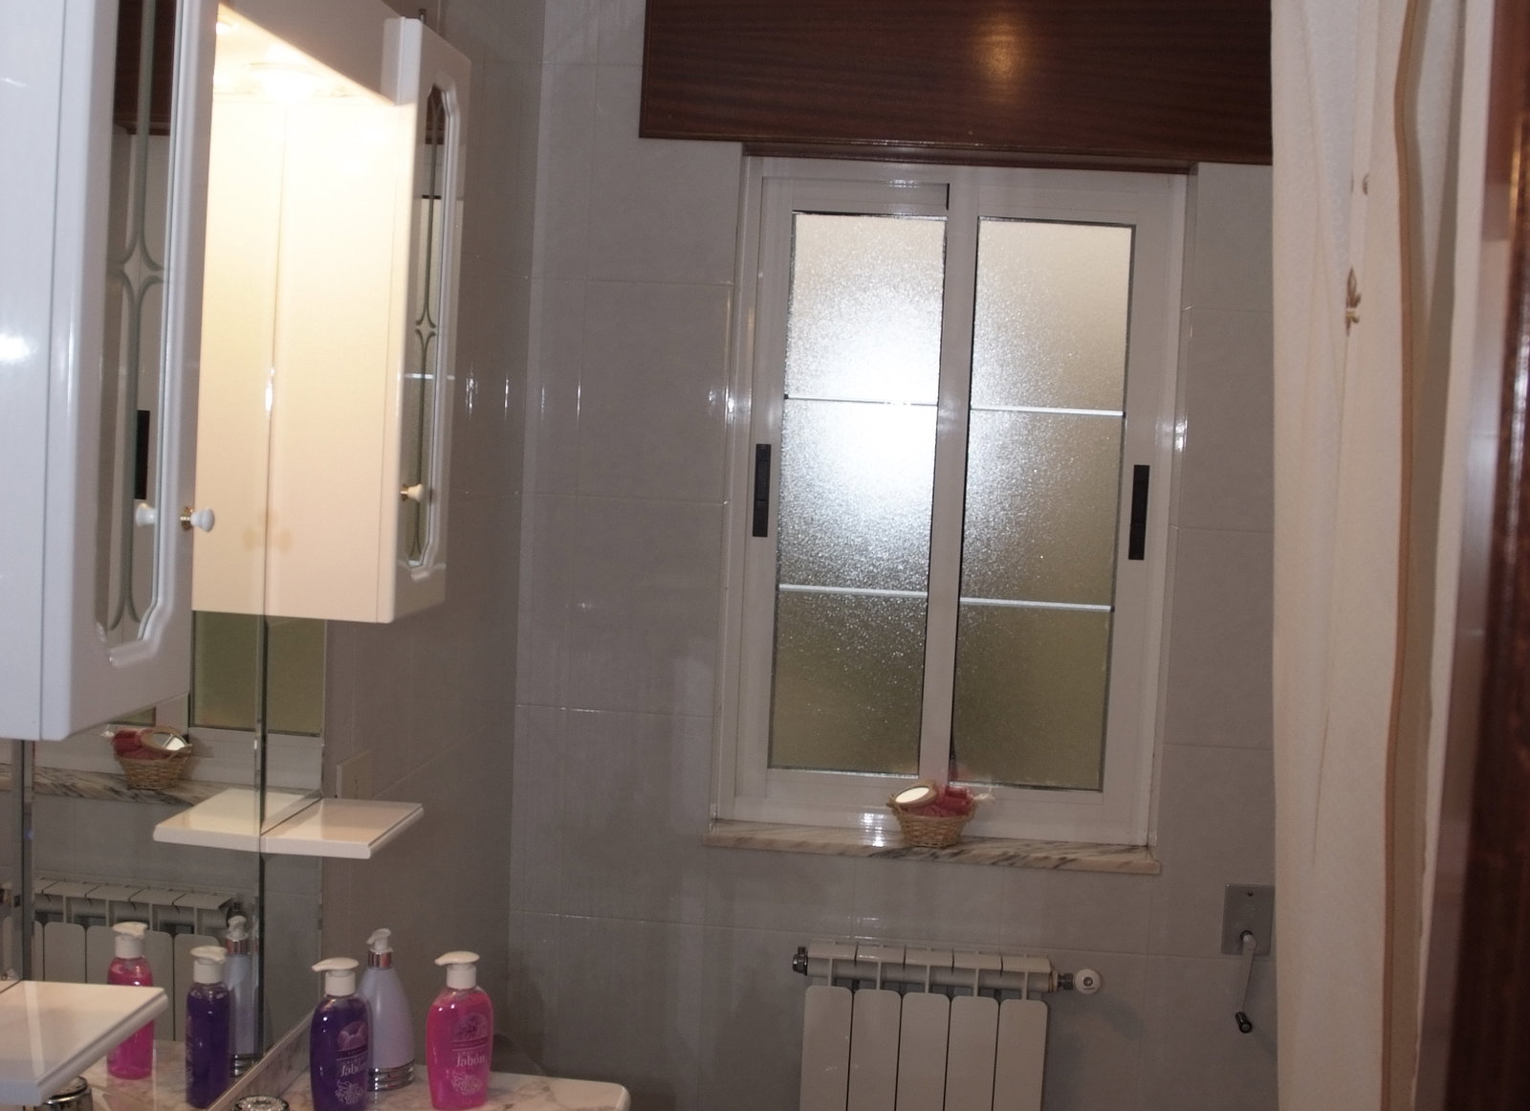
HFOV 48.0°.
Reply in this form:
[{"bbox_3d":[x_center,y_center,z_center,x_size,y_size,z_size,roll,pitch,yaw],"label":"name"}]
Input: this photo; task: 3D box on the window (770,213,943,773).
[{"bbox_3d":[0.165,-0.106,3.052,0.267,0.985,0.025,3,4,5],"label":"window"}]

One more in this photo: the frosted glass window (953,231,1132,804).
[{"bbox_3d":[0.482,-0.083,3.000,0.268,0.985,0.025,3,4,5],"label":"frosted glass window"}]

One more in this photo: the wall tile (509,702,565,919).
[{"bbox_3d":[-0.394,0.444,2.997,0.090,0.364,0.010,3,4,5],"label":"wall tile"}]

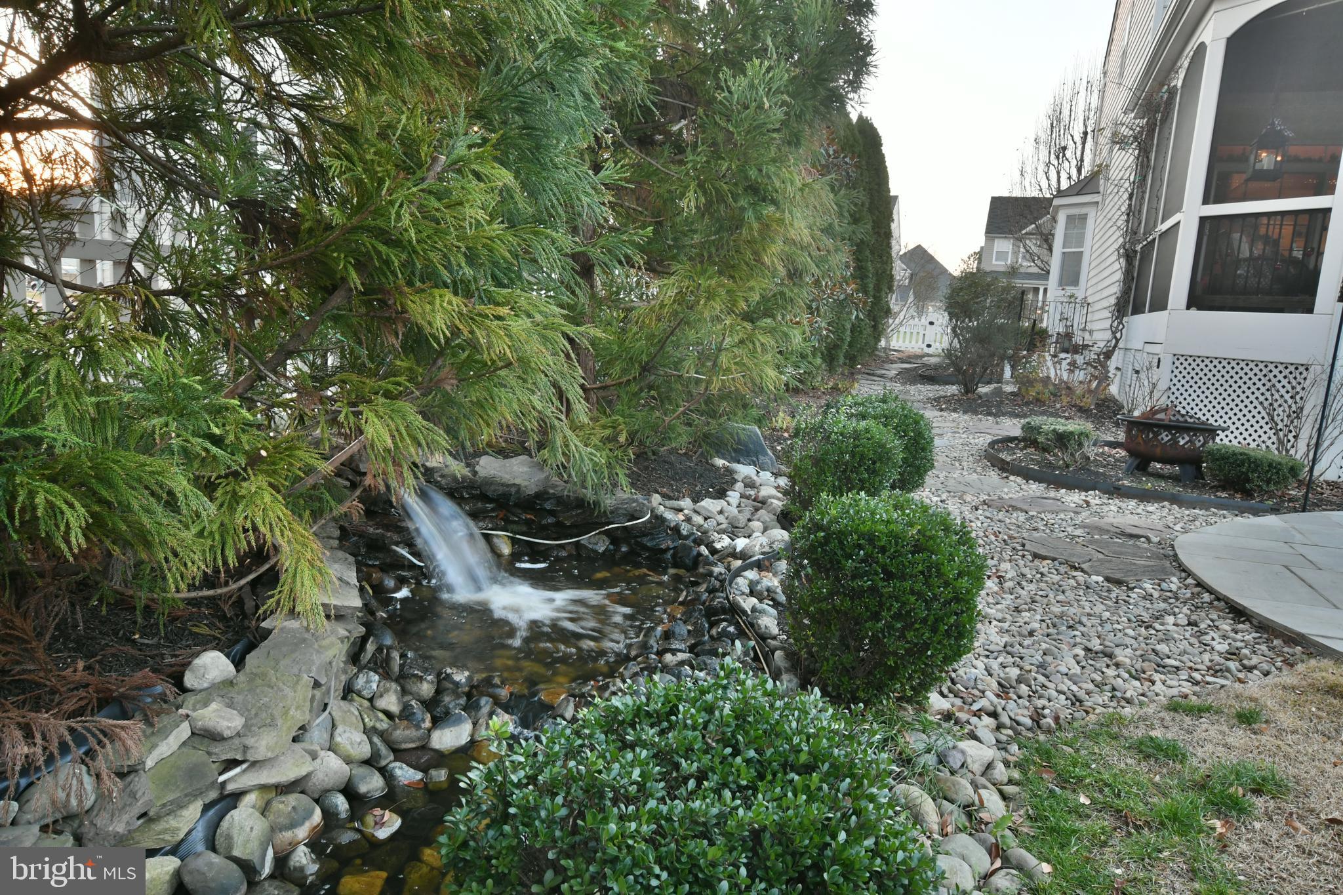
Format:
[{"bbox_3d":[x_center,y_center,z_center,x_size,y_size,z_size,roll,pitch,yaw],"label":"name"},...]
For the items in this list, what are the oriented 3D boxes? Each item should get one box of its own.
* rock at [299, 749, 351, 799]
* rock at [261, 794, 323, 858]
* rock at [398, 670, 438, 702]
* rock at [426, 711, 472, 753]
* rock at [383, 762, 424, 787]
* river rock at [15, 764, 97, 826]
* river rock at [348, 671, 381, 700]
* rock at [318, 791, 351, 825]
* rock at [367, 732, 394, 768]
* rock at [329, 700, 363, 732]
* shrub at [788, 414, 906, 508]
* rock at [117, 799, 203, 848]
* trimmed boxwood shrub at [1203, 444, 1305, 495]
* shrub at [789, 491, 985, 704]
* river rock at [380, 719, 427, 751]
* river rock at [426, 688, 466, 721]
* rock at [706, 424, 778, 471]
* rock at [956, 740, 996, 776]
[{"bbox_3d":[-1.043,0.979,2.676,0.161,0.131,0.175,-1,9,-22],"label":"rock"},{"bbox_3d":[-1.060,1.063,2.512,0.165,0.154,0.205,-2,9,-23],"label":"rock"},{"bbox_3d":[-0.875,0.824,3.085,0.127,0.099,0.121,4,9,0],"label":"rock"},{"bbox_3d":[-0.706,0.908,2.847,0.150,0.107,0.120,1,9,-15],"label":"rock"},{"bbox_3d":[-0.862,1.074,2.891,0.135,0.100,0.133,-1,9,-17],"label":"rock"},{"bbox_3d":[-1.396,0.787,2.032,0.160,0.105,0.123,-2,11,-35],"label":"river rock"},{"bbox_3d":[-1.064,0.826,3.103,0.113,0.091,0.105,1,9,-18],"label":"river rock"},{"bbox_3d":[-0.900,0.960,2.386,0.084,0.086,0.089,4,9,0],"label":"rock"},{"bbox_3d":[-0.858,0.890,2.632,0.081,0.077,0.109,-1,10,-30],"label":"rock"},{"bbox_3d":[-1.103,0.922,3.038,0.118,0.121,0.162,-1,9,-20],"label":"rock"},{"bbox_3d":[1.139,0.110,5.837,0.753,0.629,0.739,4,9,0],"label":"shrub"},{"bbox_3d":[-1.168,0.860,2.044,0.197,0.091,0.134,1,9,-15],"label":"rock"},{"bbox_3d":[4.924,0.184,7.590,0.730,0.330,0.620,4,9,0],"label":"trimmed boxwood shrub"},{"bbox_3d":[0.713,0.498,3.039,0.637,0.675,0.637,4,9,0],"label":"shrub"},{"bbox_3d":[-0.920,0.993,3.084,0.165,0.095,0.119,-1,9,-17],"label":"river rock"},{"bbox_3d":[-0.844,0.975,3.358,0.157,0.131,0.175,0,9,-14],"label":"river rock"},{"bbox_3d":[0.532,0.000,6.832,0.529,0.360,0.288,4,9,5],"label":"rock"},{"bbox_3d":[0.872,0.889,2.561,0.114,0.081,0.102,6,9,15],"label":"rock"}]

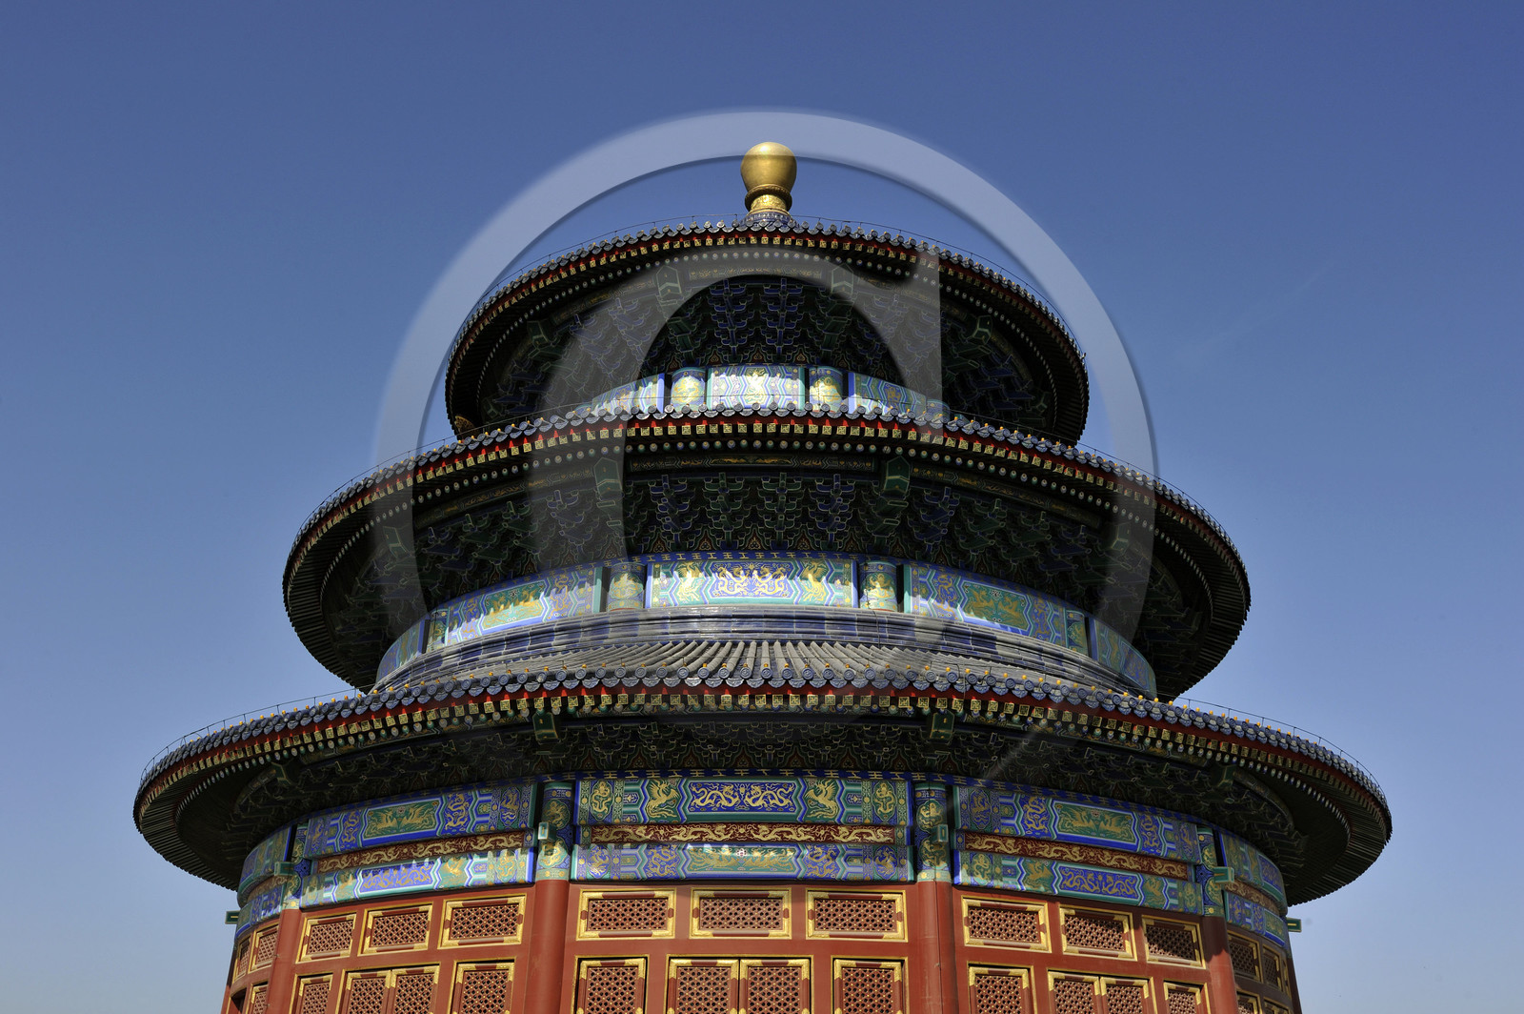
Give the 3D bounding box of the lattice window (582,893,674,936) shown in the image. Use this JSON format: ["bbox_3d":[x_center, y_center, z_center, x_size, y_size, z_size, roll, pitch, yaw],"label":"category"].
[{"bbox_3d":[-2.175,6.579,21.147,1.510,0.690,0.100,-4,-27,9],"label":"lattice window"}]

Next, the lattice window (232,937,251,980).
[{"bbox_3d":[-10.572,9.222,26.643,0.100,0.690,1.510,14,-30,-25],"label":"lattice window"}]

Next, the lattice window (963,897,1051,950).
[{"bbox_3d":[4.004,6.857,21.583,1.584,0.778,0.120,10,-28,-17],"label":"lattice window"}]

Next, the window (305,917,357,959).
[{"bbox_3d":[-7.813,7.711,23.549,1.510,0.690,0.100,-20,-33,36],"label":"window"}]

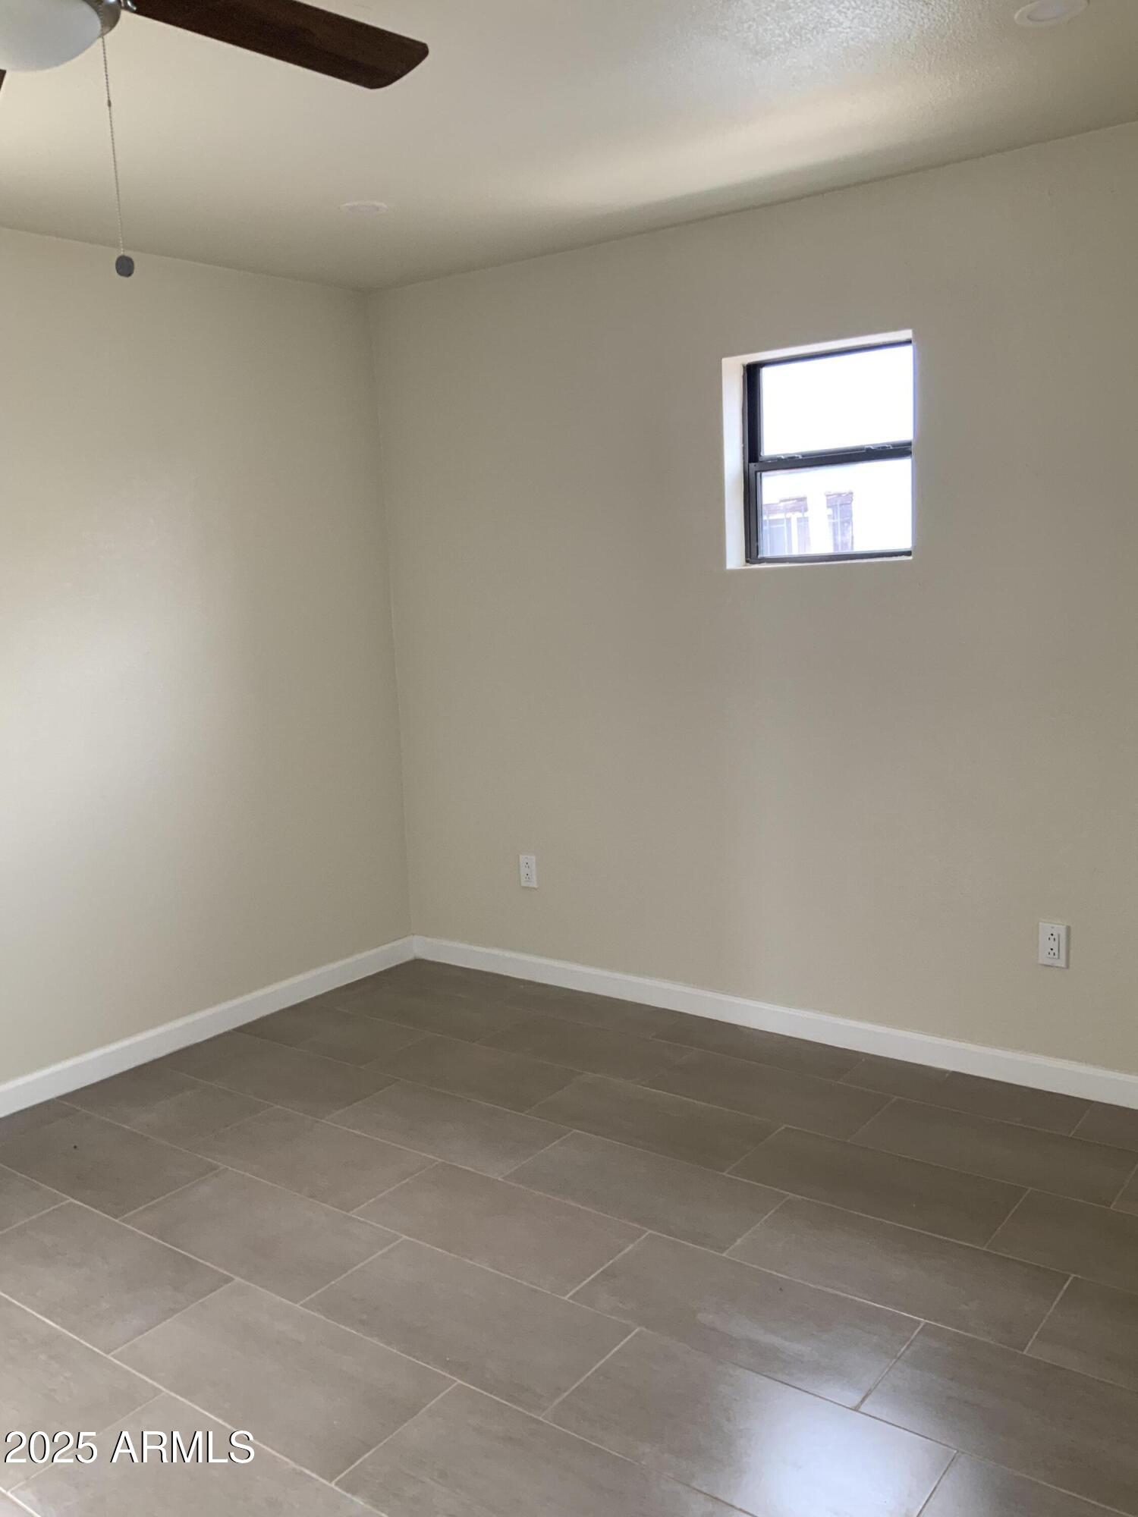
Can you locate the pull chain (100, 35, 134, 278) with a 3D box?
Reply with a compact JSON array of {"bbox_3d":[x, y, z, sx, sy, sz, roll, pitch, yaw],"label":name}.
[{"bbox_3d":[-0.554,-0.733,1.551,0.022,0.276,0.022,4,11,37],"label":"pull chain"}]

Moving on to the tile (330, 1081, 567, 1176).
[{"bbox_3d":[-0.319,0.964,3.321,0.610,0.010,0.304,4,11,36],"label":"tile"}]

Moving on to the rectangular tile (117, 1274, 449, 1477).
[{"bbox_3d":[-0.532,1.129,2.345,0.610,0.010,0.304,4,11,36],"label":"rectangular tile"}]

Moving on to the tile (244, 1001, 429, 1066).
[{"bbox_3d":[-0.755,0.871,4.029,0.585,0.010,0.306,4,11,37],"label":"tile"}]

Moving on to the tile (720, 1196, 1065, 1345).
[{"bbox_3d":[0.664,1.038,2.591,0.611,0.010,0.306,4,11,37],"label":"tile"}]

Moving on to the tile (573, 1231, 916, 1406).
[{"bbox_3d":[0.333,1.074,2.461,0.610,0.010,0.304,4,11,36],"label":"tile"}]

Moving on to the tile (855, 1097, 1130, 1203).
[{"bbox_3d":[1.030,0.945,3.081,0.611,0.010,0.306,4,11,37],"label":"tile"}]

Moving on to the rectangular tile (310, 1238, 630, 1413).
[{"bbox_3d":[-0.202,1.092,2.474,0.611,0.010,0.306,4,11,37],"label":"rectangular tile"}]

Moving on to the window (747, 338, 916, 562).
[{"bbox_3d":[0.762,-0.851,3.618,0.554,0.580,0.070,4,11,36],"label":"window"}]

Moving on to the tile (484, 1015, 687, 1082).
[{"bbox_3d":[0.048,0.872,3.812,0.611,0.010,0.306,4,11,37],"label":"tile"}]

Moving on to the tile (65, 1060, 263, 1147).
[{"bbox_3d":[-1.128,0.963,3.545,0.576,0.010,0.306,4,11,37],"label":"tile"}]

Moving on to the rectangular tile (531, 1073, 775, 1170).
[{"bbox_3d":[0.217,0.944,3.305,0.611,0.010,0.306,4,11,37],"label":"rectangular tile"}]

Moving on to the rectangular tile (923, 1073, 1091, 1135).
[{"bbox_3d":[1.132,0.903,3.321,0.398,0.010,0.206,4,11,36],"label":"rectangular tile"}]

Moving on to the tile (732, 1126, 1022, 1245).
[{"bbox_3d":[0.708,0.982,2.940,0.610,0.010,0.304,4,11,36],"label":"tile"}]

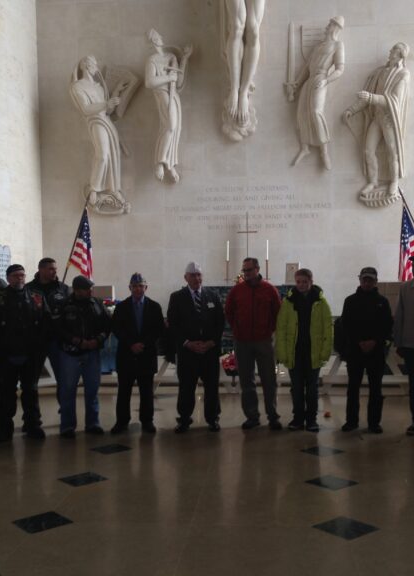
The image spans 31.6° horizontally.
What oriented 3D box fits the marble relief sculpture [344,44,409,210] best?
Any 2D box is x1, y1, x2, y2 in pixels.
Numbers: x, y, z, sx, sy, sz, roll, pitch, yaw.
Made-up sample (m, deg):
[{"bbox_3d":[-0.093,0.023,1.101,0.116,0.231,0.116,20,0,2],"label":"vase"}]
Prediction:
[{"bbox_3d":[3.717,-3.597,16.055,1.424,3.562,0.500,-1,1,5],"label":"marble relief sculpture"}]

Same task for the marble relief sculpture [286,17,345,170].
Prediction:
[{"bbox_3d":[2.397,-4.309,16.177,1.314,3.366,0.450,-1,1,5],"label":"marble relief sculpture"}]

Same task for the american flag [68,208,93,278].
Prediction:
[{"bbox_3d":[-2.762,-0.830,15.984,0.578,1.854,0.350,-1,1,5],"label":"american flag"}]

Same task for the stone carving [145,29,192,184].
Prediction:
[{"bbox_3d":[-0.866,-4.092,16.461,1.043,3.471,0.450,-1,1,5],"label":"stone carving"}]

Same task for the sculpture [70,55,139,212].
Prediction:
[{"bbox_3d":[-2.321,-3.476,16.576,1.610,3.610,0.500,-1,1,5],"label":"sculpture"}]

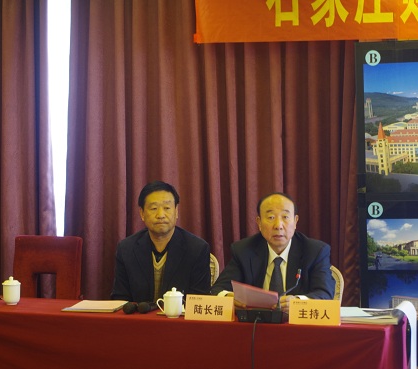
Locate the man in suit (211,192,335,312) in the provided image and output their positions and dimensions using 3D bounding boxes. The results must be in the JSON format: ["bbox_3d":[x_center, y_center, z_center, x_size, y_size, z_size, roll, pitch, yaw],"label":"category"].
[{"bbox_3d":[0.285,0.667,5.497,0.570,1.262,0.774,0,1,7],"label":"man in suit"}]

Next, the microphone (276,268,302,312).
[{"bbox_3d":[0.332,0.437,5.171,0.076,0.173,0.142,0,1,17],"label":"microphone"}]

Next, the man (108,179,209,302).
[{"bbox_3d":[-0.229,0.644,5.721,0.529,1.303,0.753,0,1,12],"label":"man"}]

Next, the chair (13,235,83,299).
[{"bbox_3d":[-0.901,0.782,6.546,0.428,0.998,0.560,0,1,16],"label":"chair"}]

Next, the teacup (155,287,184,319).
[{"bbox_3d":[-0.167,0.488,5.192,0.110,0.123,0.085,0,1,0],"label":"teacup"}]

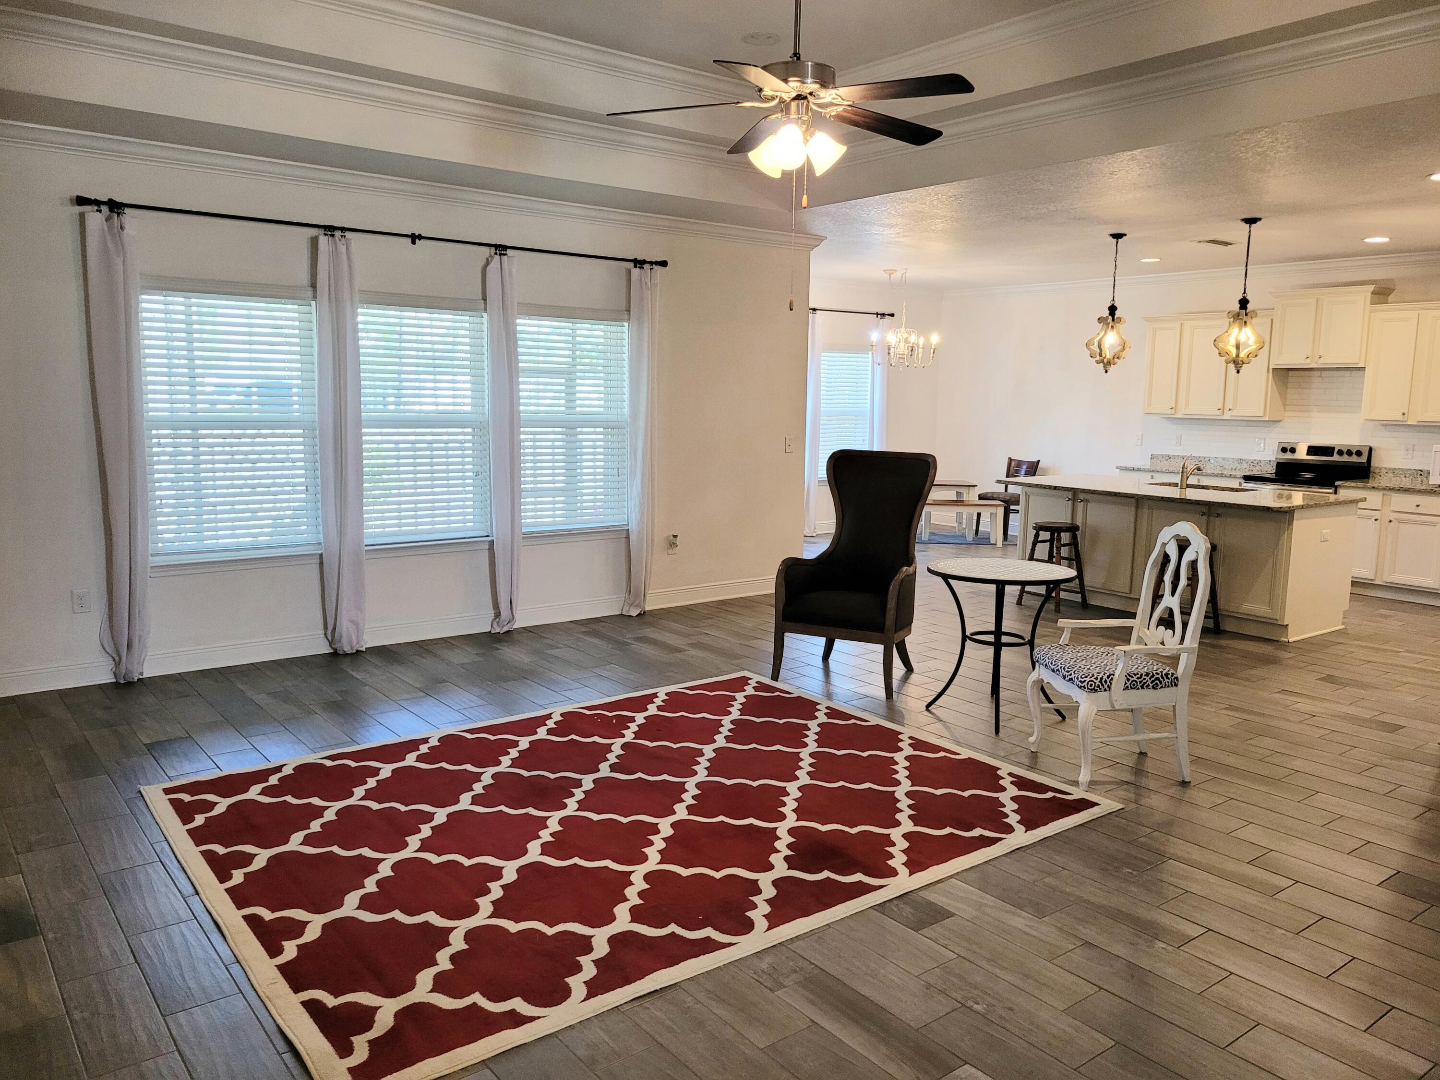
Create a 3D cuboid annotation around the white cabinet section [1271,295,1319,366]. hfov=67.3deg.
[{"bbox_3d":[5.191,-1.839,9.566,0.335,0.636,0.399,-5,10,-38],"label":"white cabinet section"}]

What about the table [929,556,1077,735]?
[{"bbox_3d":[1.355,0.501,5.249,0.700,0.714,0.700,1,8,0],"label":"table"}]

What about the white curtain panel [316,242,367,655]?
[{"bbox_3d":[-2.122,-0.499,6.068,0.240,2.325,0.130,-5,10,-38],"label":"white curtain panel"}]

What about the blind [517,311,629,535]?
[{"bbox_3d":[-0.989,-0.774,7.301,0.870,1.425,0.060,-5,9,-38],"label":"blind"}]

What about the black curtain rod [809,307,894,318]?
[{"bbox_3d":[1.423,-2.499,11.898,1.430,0.055,0.070,-5,9,-38],"label":"black curtain rod"}]

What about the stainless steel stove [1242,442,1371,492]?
[{"bbox_3d":[5.014,-0.218,9.324,0.700,1.205,0.760,-5,10,-38],"label":"stainless steel stove"}]

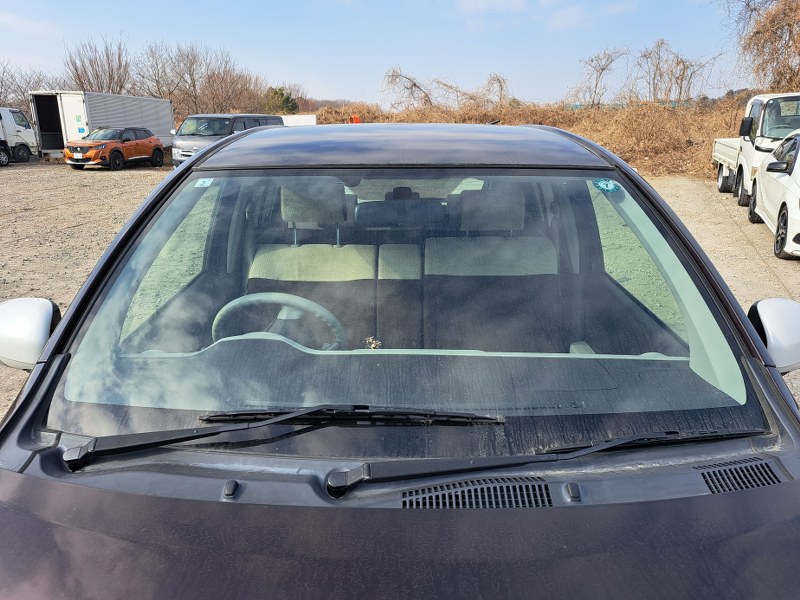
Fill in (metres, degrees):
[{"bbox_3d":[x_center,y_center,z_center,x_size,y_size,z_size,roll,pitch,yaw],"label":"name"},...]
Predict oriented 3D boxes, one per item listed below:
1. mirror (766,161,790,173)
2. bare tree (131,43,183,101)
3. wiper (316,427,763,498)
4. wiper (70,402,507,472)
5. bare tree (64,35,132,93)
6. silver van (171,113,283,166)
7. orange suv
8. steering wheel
[{"bbox_3d":[4.740,-1.672,6.950,0.250,0.150,0.130,8,19,24],"label":"mirror"},{"bbox_3d":[-14.194,-11.930,32.937,3.090,6.150,2.930,0,17,0],"label":"bare tree"},{"bbox_3d":[0.276,0.265,0.975,0.790,0.055,0.065,-5,52,-10],"label":"wiper"},{"bbox_3d":[-0.205,0.226,0.996,0.775,0.055,0.085,-6,52,-2],"label":"wiper"},{"bbox_3d":[-17.633,-12.080,32.890,4.150,6.460,3.940,0,17,0],"label":"bare tree"},{"bbox_3d":[-5.380,-5.030,18.050,1.750,1.970,4.750,3,18,10],"label":"silver van"},{"bbox_3d":[-10.730,-5.790,21.040,1.790,1.550,4.300,3,18,9],"label":"orange suv"},{"bbox_3d":[-0.326,0.117,1.524,0.370,0.370,0.110,0,43,0],"label":"steering wheel"}]

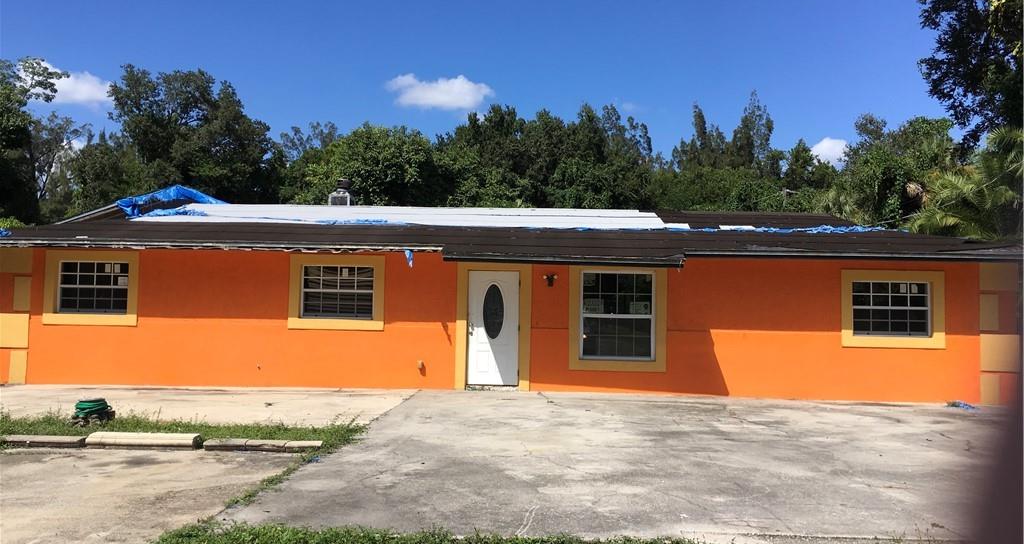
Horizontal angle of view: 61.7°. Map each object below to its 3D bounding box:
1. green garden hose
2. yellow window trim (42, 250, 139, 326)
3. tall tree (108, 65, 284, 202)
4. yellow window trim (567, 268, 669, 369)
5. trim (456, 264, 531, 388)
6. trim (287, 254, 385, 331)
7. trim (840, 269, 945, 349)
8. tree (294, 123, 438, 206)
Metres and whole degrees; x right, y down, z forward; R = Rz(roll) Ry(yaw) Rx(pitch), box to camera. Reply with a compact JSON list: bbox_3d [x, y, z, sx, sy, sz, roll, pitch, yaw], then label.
[{"bbox_3d":[-5.183,1.727,10.600,0.480,0.310,0.430,1,-3,3],"label":"green garden hose"},{"bbox_3d":[-7.652,0.297,15.631,1.740,1.344,0.100,1,-3,3],"label":"yellow window trim"},{"bbox_3d":[-15.075,-3.378,40.992,8.400,13.053,7.980,1,-3,3],"label":"tall tree"},{"bbox_3d":[1.874,0.801,15.147,1.710,1.885,0.100,1,-3,3],"label":"yellow window trim"},{"bbox_3d":[-0.322,0.961,15.245,1.327,2.296,0.120,1,-3,3],"label":"trim"},{"bbox_3d":[-3.135,0.372,15.410,1.729,1.338,0.100,1,-3,3],"label":"trim"},{"bbox_3d":[6.633,0.654,14.925,1.760,1.341,0.100,1,-3,3],"label":"trim"},{"bbox_3d":[-6.185,-1.636,36.467,6.200,9.444,5.890,1,-3,3],"label":"tree"}]

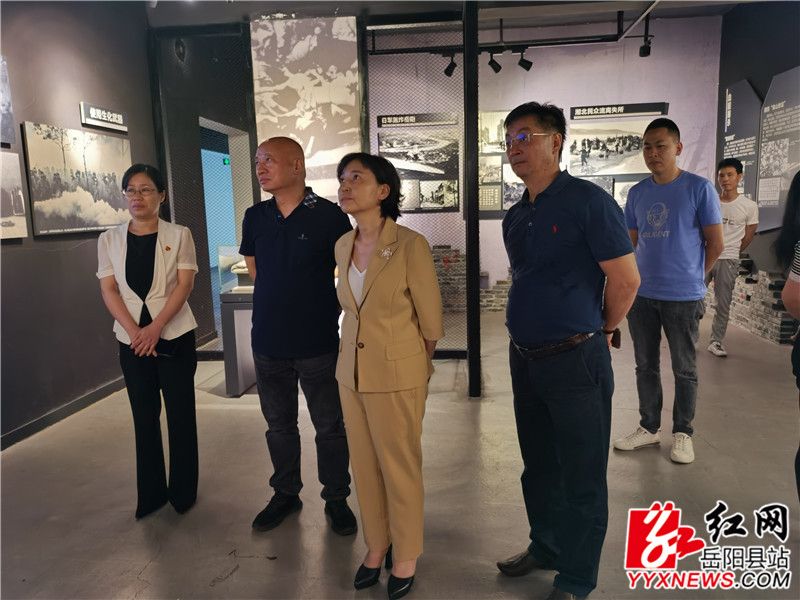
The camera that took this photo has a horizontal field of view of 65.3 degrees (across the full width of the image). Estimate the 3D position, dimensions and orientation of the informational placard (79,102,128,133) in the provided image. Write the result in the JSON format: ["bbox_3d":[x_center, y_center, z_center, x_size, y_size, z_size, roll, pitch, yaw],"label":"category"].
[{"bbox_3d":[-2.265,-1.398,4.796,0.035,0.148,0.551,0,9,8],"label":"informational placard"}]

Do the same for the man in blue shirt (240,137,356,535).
[{"bbox_3d":[-0.425,0.148,2.772,0.530,1.700,0.370,1,9,16],"label":"man in blue shirt"}]

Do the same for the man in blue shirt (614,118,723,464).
[{"bbox_3d":[1.470,-0.049,3.422,0.390,1.790,0.540,-9,11,-39],"label":"man in blue shirt"}]

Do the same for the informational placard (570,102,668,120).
[{"bbox_3d":[2.662,-2.301,7.626,1.122,0.146,0.035,0,9,8],"label":"informational placard"}]

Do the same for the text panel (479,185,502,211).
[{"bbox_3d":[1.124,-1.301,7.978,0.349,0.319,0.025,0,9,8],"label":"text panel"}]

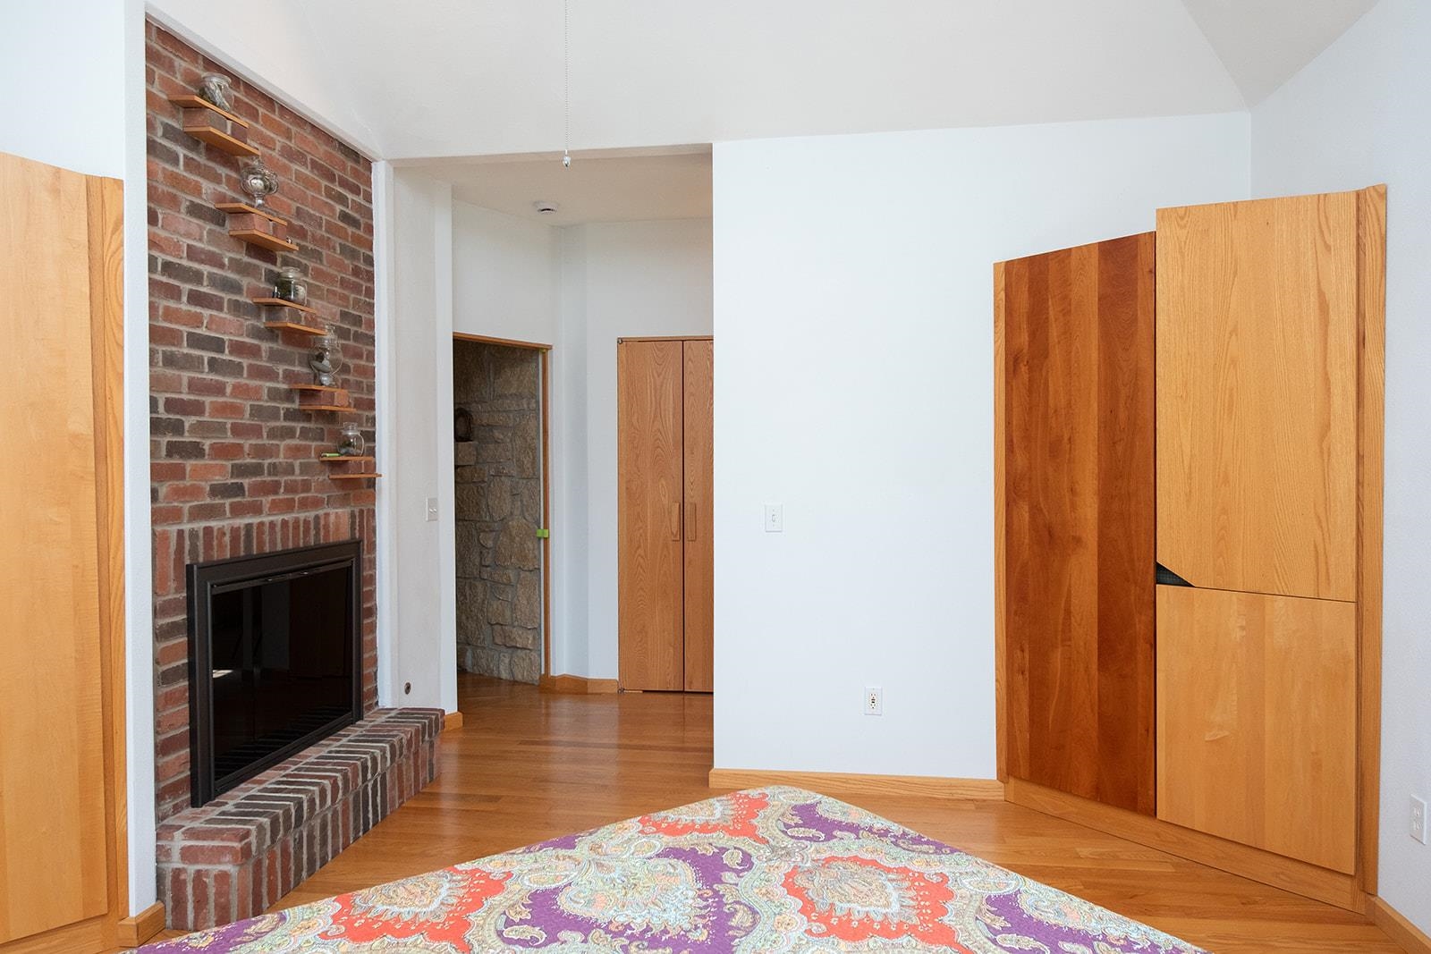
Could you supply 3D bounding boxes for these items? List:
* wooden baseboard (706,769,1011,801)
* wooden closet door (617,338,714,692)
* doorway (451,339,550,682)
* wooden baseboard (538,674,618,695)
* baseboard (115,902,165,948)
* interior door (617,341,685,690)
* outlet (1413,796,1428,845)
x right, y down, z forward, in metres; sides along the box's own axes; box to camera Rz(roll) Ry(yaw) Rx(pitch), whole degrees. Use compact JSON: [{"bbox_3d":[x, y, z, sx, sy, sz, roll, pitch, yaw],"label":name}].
[{"bbox_3d":[0.560,1.239,3.858,1.190,0.080,0.020,0,1,8],"label":"wooden baseboard"},{"bbox_3d":[-0.190,0.226,5.516,0.750,2.050,0.040,0,1,8],"label":"wooden closet door"},{"bbox_3d":[-1.250,0.260,5.226,0.130,2.030,0.840,0,1,38],"label":"doorway"},{"bbox_3d":[-0.795,1.217,5.595,0.470,0.083,0.130,0,1,8],"label":"wooden baseboard"},{"bbox_3d":[-1.619,1.264,2.707,0.050,0.077,0.125,0,1,8],"label":"baseboard"},{"bbox_3d":[-0.374,0.231,5.542,0.385,2.030,0.040,0,1,8],"label":"interior door"},{"bbox_3d":[1.891,0.922,2.570,0.008,0.114,0.070,0,1,8],"label":"outlet"}]

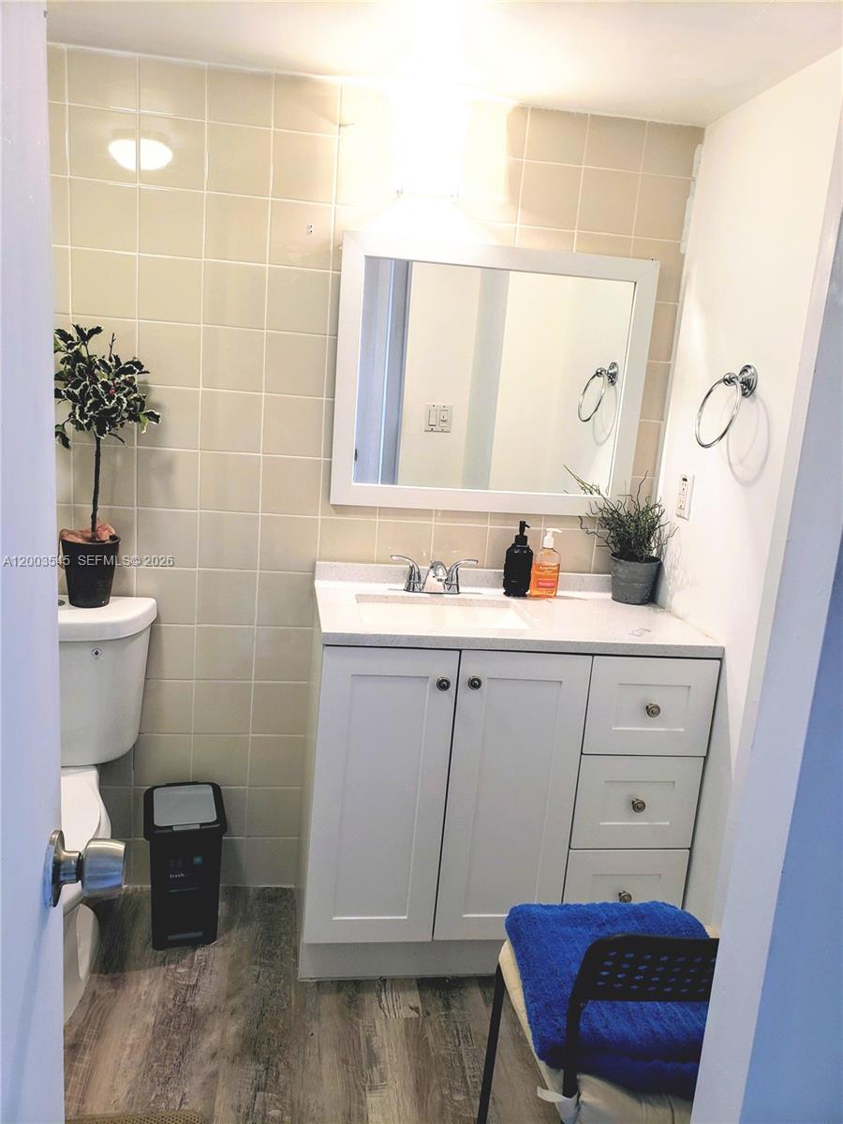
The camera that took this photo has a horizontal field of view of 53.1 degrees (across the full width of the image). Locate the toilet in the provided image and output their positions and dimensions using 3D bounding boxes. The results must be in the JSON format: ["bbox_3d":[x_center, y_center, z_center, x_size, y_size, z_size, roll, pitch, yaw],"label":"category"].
[{"bbox_3d":[-0.874,0.567,1.883,0.446,0.853,0.690,2,12,-9],"label":"toilet"}]

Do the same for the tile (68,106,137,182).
[{"bbox_3d":[-0.731,-0.958,1.944,0.150,0.150,0.009,2,12,-9],"label":"tile"}]

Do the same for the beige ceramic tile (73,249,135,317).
[{"bbox_3d":[-0.761,-0.667,2.027,0.152,0.152,0.010,3,12,-9],"label":"beige ceramic tile"}]

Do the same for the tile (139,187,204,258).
[{"bbox_3d":[-0.598,-0.810,2.020,0.152,0.152,0.010,3,12,-9],"label":"tile"}]

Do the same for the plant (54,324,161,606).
[{"bbox_3d":[-0.758,-0.217,2.001,0.263,0.658,0.215,2,12,-9],"label":"plant"}]

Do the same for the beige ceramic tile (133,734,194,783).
[{"bbox_3d":[-0.701,0.541,2.307,0.148,0.148,0.010,2,12,-9],"label":"beige ceramic tile"}]

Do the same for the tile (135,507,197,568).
[{"bbox_3d":[-0.656,-0.059,2.184,0.151,0.152,0.010,2,12,-9],"label":"tile"}]

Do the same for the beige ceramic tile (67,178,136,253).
[{"bbox_3d":[-0.750,-0.818,1.997,0.151,0.152,0.010,2,12,-9],"label":"beige ceramic tile"}]

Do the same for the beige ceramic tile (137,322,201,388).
[{"bbox_3d":[-0.619,-0.508,2.076,0.151,0.151,0.010,3,12,-9],"label":"beige ceramic tile"}]

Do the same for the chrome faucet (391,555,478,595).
[{"bbox_3d":[0.038,0.043,2.180,0.231,0.085,0.149,2,12,-9],"label":"chrome faucet"}]

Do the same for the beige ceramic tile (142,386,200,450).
[{"bbox_3d":[-0.630,-0.359,2.108,0.151,0.151,0.010,3,12,-9],"label":"beige ceramic tile"}]

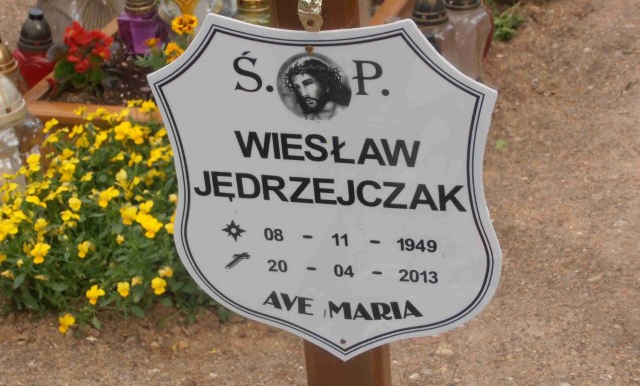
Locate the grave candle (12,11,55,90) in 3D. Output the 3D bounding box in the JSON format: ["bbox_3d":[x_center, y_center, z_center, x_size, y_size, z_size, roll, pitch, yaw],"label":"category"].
[{"bbox_3d":[-0.592,-0.273,3.400,0.095,0.220,0.095,-8,25,-9],"label":"grave candle"}]

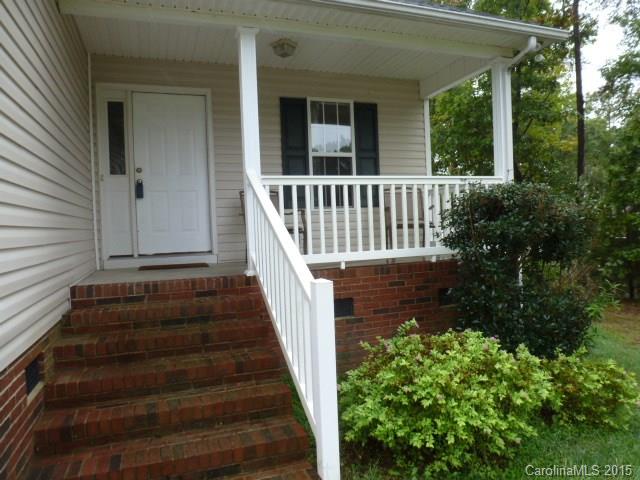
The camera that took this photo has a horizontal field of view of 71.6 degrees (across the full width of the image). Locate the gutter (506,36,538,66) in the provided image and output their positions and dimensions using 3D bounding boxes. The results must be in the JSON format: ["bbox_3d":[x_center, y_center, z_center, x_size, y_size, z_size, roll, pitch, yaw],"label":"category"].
[{"bbox_3d":[2.348,-2.188,5.167,0.100,0.250,0.440,-2,2,-17],"label":"gutter"}]

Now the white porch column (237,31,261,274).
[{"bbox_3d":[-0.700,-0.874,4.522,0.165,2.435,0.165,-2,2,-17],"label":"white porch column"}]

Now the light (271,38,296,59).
[{"bbox_3d":[-0.432,-2.250,5.289,0.310,0.155,0.310,-2,2,-17],"label":"light"}]

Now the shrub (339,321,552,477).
[{"bbox_3d":[0.886,1.110,3.557,1.520,0.920,1.280,-2,2,-17],"label":"shrub"}]

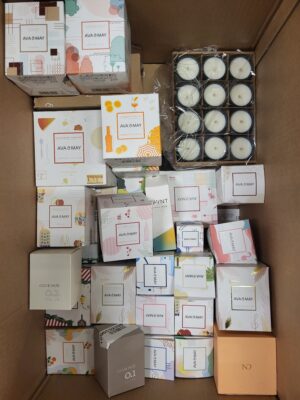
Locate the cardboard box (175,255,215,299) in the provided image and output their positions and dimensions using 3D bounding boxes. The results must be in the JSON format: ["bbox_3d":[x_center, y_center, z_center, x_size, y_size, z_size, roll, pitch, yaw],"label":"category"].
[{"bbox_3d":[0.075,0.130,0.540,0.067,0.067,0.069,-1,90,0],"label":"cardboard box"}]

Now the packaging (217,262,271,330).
[{"bbox_3d":[0.200,0.202,0.661,0.103,0.103,0.131,-2,88,9],"label":"packaging"}]

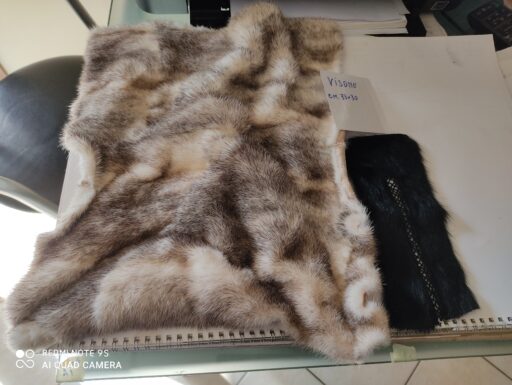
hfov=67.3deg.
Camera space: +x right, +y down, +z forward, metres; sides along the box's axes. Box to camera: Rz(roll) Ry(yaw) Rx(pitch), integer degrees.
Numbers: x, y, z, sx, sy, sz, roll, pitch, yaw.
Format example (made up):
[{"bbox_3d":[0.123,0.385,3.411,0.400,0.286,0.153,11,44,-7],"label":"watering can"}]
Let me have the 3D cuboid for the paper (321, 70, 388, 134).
[{"bbox_3d":[0.102,-0.094,0.403,0.064,0.004,0.071,-1,67,-22],"label":"paper"}]

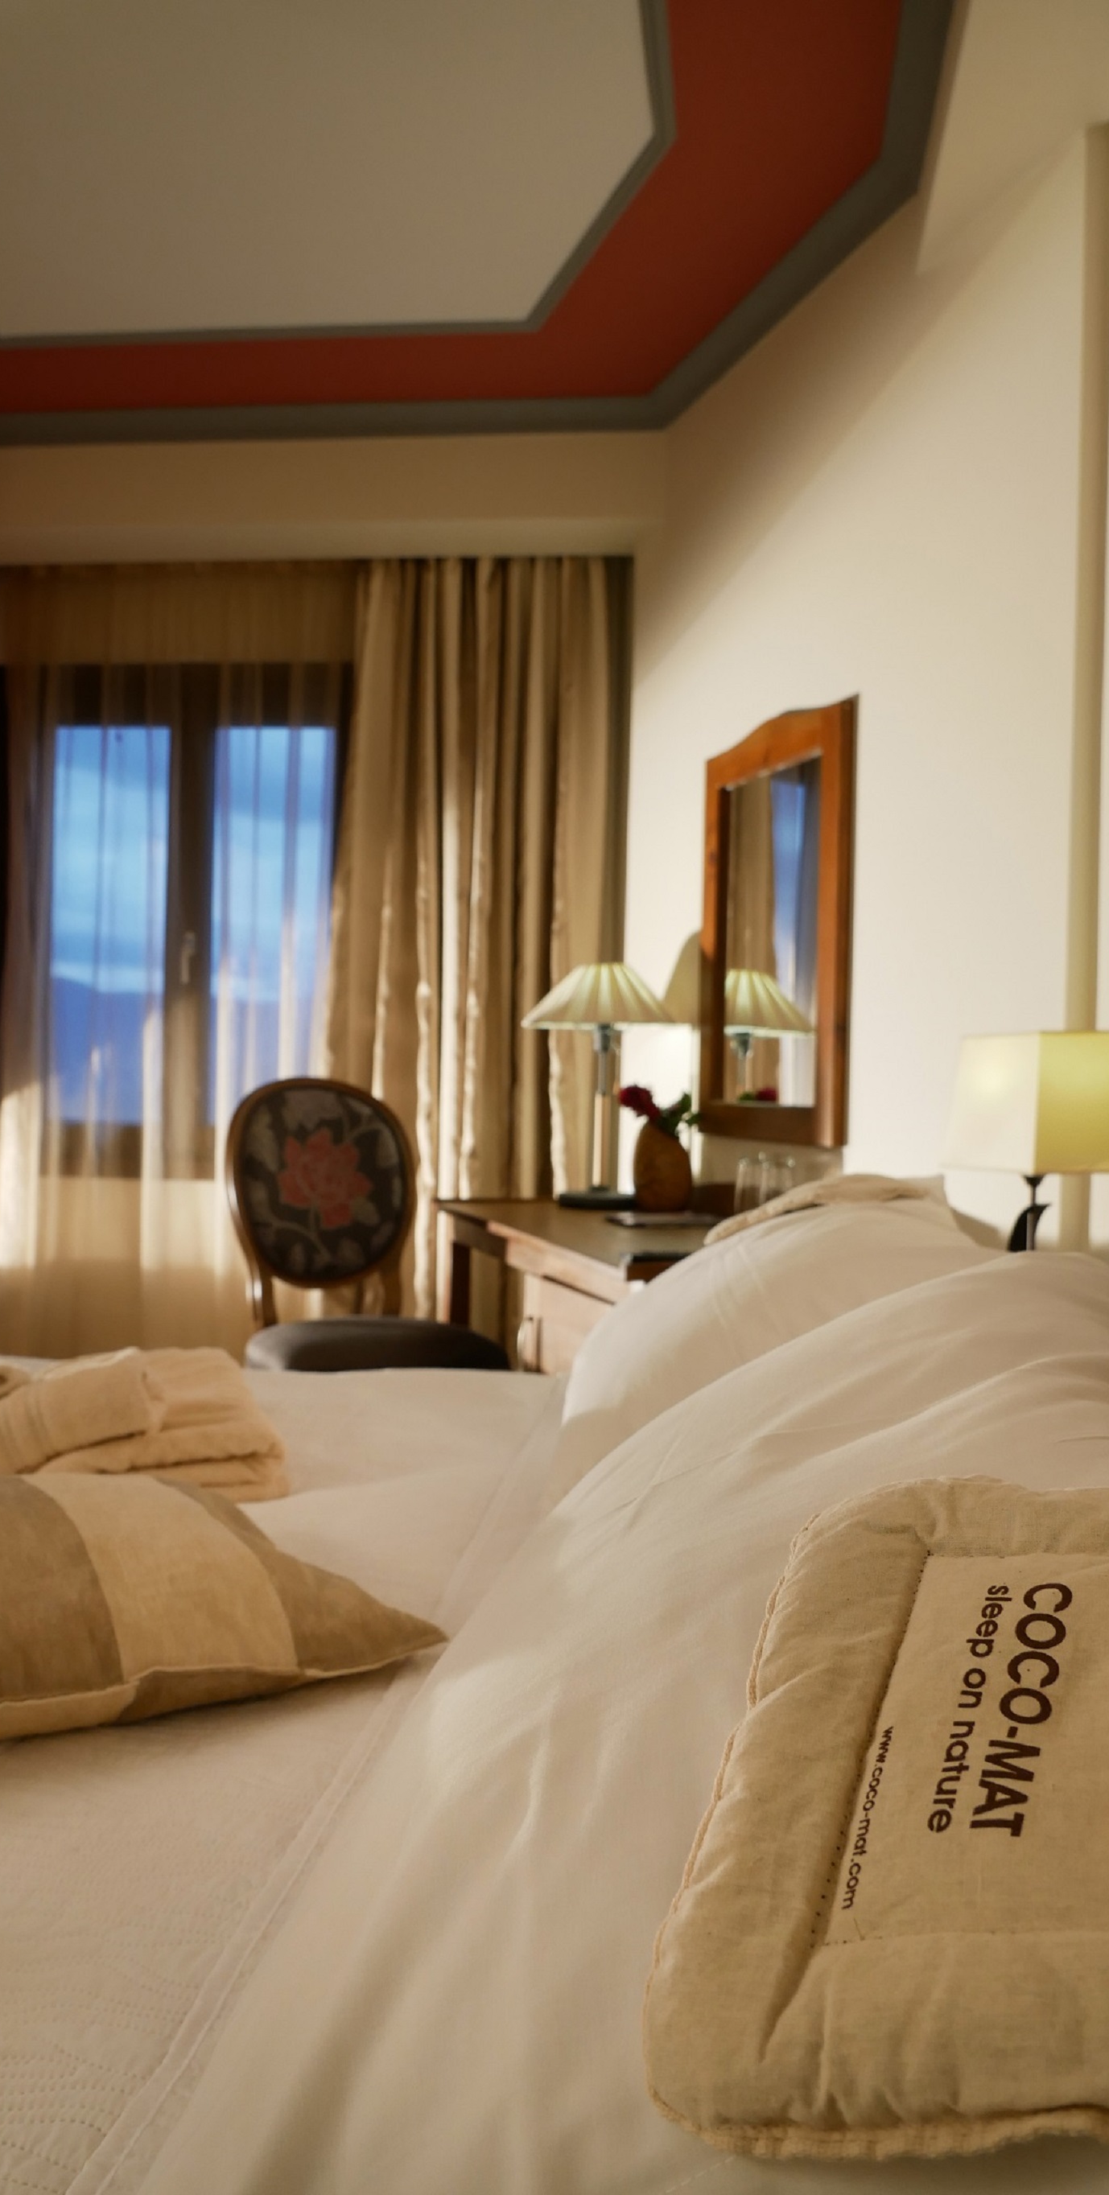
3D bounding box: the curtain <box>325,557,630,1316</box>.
[{"bbox_3d":[-0.202,-0.213,3.927,0.750,2.330,0.150,1,1,7],"label":"curtain"}]

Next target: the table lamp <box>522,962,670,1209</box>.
[{"bbox_3d":[0.115,-0.040,3.500,0.360,0.555,0.360,1,1,7],"label":"table lamp"}]

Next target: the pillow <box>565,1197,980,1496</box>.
[{"bbox_3d":[0.260,0.236,1.565,0.490,0.250,0.640,1,1,7],"label":"pillow"}]

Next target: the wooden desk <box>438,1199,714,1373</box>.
[{"bbox_3d":[0.192,0.630,2.974,0.560,0.760,1.100,1,1,-21],"label":"wooden desk"}]

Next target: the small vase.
[{"bbox_3d":[0.238,0.144,3.323,0.130,0.200,0.125,1,1,7],"label":"small vase"}]

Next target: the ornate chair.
[{"bbox_3d":[-0.410,0.482,3.210,0.490,1.020,0.550,1,1,-30],"label":"ornate chair"}]

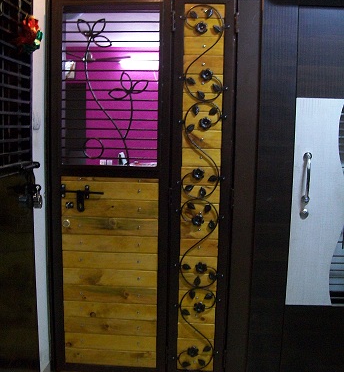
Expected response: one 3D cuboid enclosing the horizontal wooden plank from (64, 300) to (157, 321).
[{"bbox_3d":[-0.344,0.700,2.529,0.526,0.091,0.020,1,6,3],"label":"horizontal wooden plank"}]

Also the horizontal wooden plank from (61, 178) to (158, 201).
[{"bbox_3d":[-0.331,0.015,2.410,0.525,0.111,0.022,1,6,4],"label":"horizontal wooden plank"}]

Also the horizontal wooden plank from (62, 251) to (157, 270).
[{"bbox_3d":[-0.341,0.414,2.498,0.528,0.098,0.020,1,6,3],"label":"horizontal wooden plank"}]

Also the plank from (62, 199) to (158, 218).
[{"bbox_3d":[-0.332,0.119,2.420,0.524,0.098,0.022,1,6,4],"label":"plank"}]

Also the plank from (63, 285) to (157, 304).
[{"bbox_3d":[-0.343,0.607,2.519,0.527,0.096,0.020,1,6,3],"label":"plank"}]

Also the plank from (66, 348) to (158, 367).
[{"bbox_3d":[-0.340,0.948,2.501,0.507,0.087,0.022,1,6,4],"label":"plank"}]

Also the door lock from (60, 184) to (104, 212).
[{"bbox_3d":[-0.486,0.070,2.439,0.238,0.150,0.040,1,6,3],"label":"door lock"}]

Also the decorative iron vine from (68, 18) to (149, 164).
[{"bbox_3d":[-0.321,-0.487,2.360,0.398,0.750,0.020,1,6,4],"label":"decorative iron vine"}]

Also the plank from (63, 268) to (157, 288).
[{"bbox_3d":[-0.337,0.498,2.457,0.518,0.093,0.022,1,6,4],"label":"plank"}]

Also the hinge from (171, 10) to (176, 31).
[{"bbox_3d":[0.007,-0.855,2.329,0.024,0.105,0.020,1,6,3],"label":"hinge"}]

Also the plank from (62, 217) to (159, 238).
[{"bbox_3d":[-0.333,0.216,2.430,0.524,0.098,0.022,1,6,4],"label":"plank"}]

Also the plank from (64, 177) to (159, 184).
[{"bbox_3d":[-0.335,-0.033,2.450,0.535,0.030,0.020,1,6,3],"label":"plank"}]

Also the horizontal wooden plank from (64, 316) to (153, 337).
[{"bbox_3d":[-0.345,0.789,2.538,0.523,0.088,0.020,1,6,3],"label":"horizontal wooden plank"}]

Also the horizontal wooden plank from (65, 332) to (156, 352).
[{"bbox_3d":[-0.340,0.858,2.492,0.508,0.093,0.022,1,6,4],"label":"horizontal wooden plank"}]

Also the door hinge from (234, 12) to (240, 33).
[{"bbox_3d":[0.339,-0.840,2.314,0.024,0.105,0.020,1,6,3],"label":"door hinge"}]

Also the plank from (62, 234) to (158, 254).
[{"bbox_3d":[-0.334,0.311,2.439,0.523,0.092,0.022,1,6,4],"label":"plank"}]

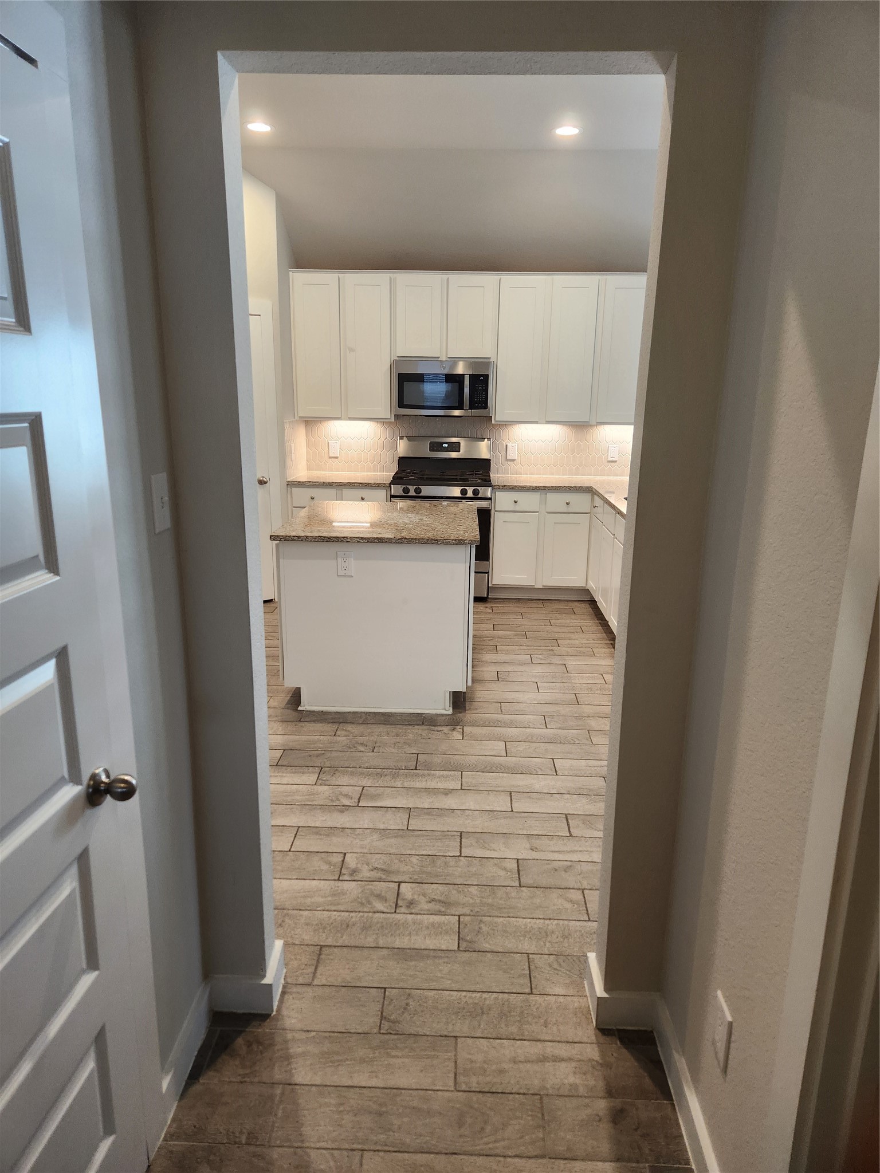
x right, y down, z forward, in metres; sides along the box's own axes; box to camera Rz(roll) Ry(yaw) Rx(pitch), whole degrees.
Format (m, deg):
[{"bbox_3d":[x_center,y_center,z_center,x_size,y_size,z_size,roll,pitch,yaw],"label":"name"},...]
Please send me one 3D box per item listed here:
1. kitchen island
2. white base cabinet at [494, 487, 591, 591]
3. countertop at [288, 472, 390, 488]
[{"bbox_3d":[-0.305,0.061,4.474,1.022,0.914,1.183,1,15,2],"label":"kitchen island"},{"bbox_3d":[0.779,-0.409,6.248,0.758,0.807,0.620,1,14,2],"label":"white base cabinet"},{"bbox_3d":[-0.753,-0.850,6.188,0.780,0.033,0.639,1,14,2],"label":"countertop"}]

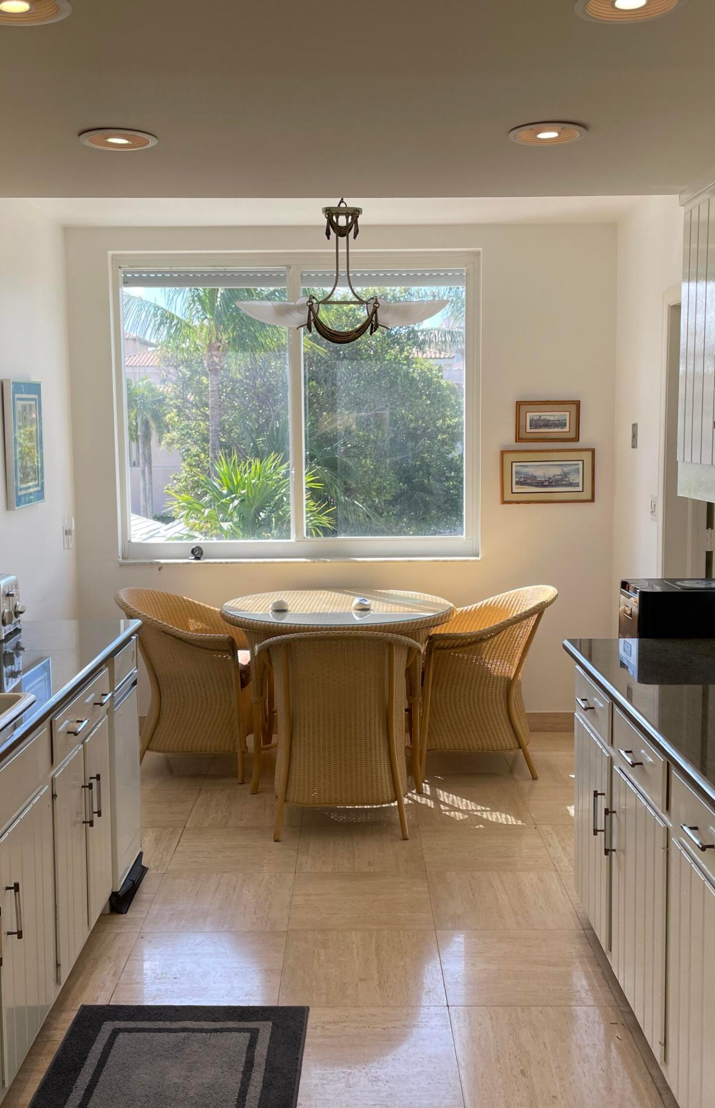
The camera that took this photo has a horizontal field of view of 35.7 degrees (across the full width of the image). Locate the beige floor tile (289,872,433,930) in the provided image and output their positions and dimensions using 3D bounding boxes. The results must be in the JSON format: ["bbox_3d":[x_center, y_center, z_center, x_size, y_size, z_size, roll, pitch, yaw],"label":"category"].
[{"bbox_3d":[0.013,1.150,3.671,0.456,0.012,0.456,0,6,0],"label":"beige floor tile"}]

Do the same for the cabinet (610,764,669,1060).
[{"bbox_3d":[0.931,0.864,2.791,0.460,0.534,0.534,0,6,0],"label":"cabinet"}]

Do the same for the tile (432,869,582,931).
[{"bbox_3d":[0.469,1.148,3.672,0.456,0.012,0.456,0,6,0],"label":"tile"}]

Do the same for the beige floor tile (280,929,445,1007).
[{"bbox_3d":[0.015,1.206,3.229,0.460,0.015,0.455,0,6,0],"label":"beige floor tile"}]

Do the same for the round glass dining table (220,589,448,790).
[{"bbox_3d":[-0.087,0.614,5.111,1.063,0.757,1.063,0,6,0],"label":"round glass dining table"}]

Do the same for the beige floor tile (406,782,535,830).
[{"bbox_3d":[0.472,1.055,4.607,0.460,0.020,0.460,0,6,0],"label":"beige floor tile"}]

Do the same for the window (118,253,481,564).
[{"bbox_3d":[-0.291,-0.729,5.556,1.812,1.534,0.100,0,6,0],"label":"window"}]

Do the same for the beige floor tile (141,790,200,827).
[{"bbox_3d":[-0.908,1.063,4.603,0.460,0.020,0.460,0,6,0],"label":"beige floor tile"}]

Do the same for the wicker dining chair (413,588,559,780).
[{"bbox_3d":[0.601,0.567,5.154,0.640,0.820,0.720,1,6,6],"label":"wicker dining chair"}]

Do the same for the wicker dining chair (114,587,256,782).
[{"bbox_3d":[-0.801,0.574,5.132,0.626,0.833,0.644,0,6,0],"label":"wicker dining chair"}]

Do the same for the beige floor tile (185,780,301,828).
[{"bbox_3d":[-0.446,1.052,4.577,0.456,0.012,0.456,0,6,0],"label":"beige floor tile"}]

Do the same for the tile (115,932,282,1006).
[{"bbox_3d":[-0.444,1.211,3.233,0.460,0.020,0.460,0,6,0],"label":"tile"}]

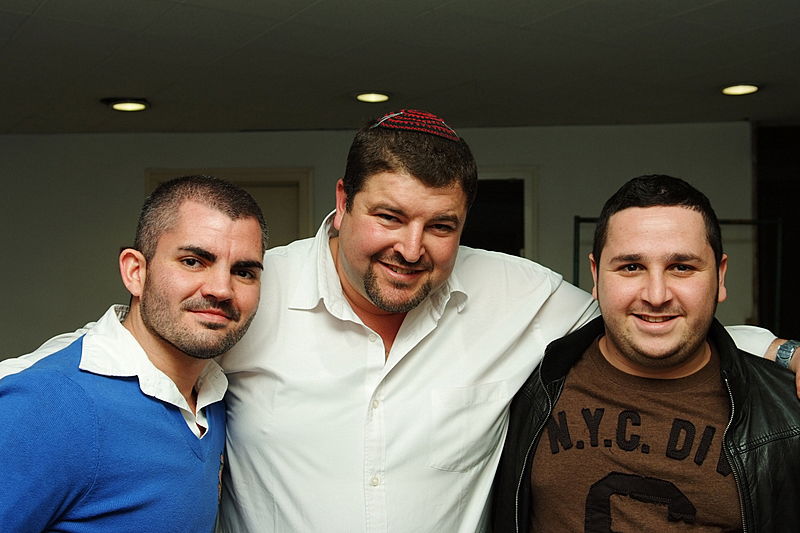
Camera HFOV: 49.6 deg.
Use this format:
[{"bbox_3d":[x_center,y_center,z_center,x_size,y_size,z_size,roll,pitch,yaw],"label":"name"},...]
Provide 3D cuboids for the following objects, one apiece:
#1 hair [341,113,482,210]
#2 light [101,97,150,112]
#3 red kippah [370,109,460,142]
[{"bbox_3d":[0.019,-0.120,1.125,0.175,0.158,0.200,9,15,-15],"label":"hair"},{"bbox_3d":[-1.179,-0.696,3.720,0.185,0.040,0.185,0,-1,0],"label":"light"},{"bbox_3d":[0.021,-0.185,1.130,0.122,0.032,0.122,9,9,-14],"label":"red kippah"}]

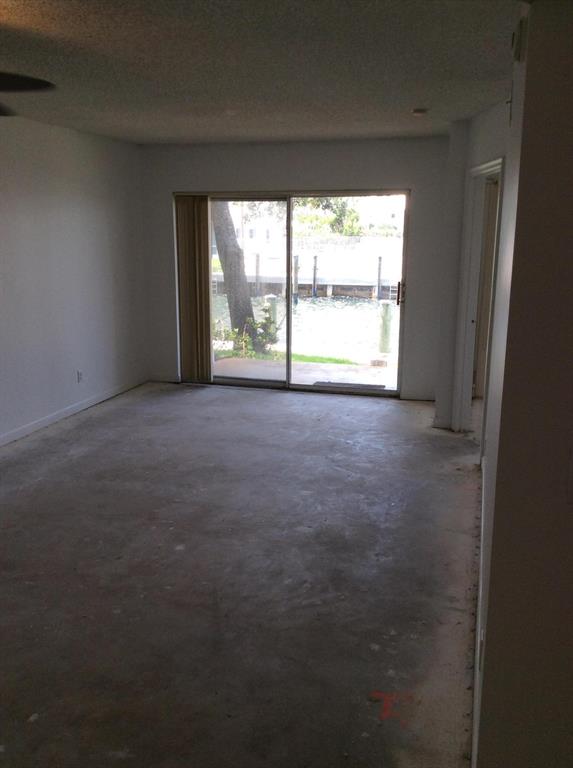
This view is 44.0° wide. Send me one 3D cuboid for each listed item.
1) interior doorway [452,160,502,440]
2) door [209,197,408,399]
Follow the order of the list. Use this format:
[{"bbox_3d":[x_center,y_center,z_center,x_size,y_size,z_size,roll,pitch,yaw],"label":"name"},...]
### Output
[{"bbox_3d":[1.446,-0.533,5.284,0.140,2.100,0.920,0,12,-1],"label":"interior doorway"},{"bbox_3d":[0.023,-0.926,7.288,2.399,2.030,0.100,4,12,15],"label":"door"}]

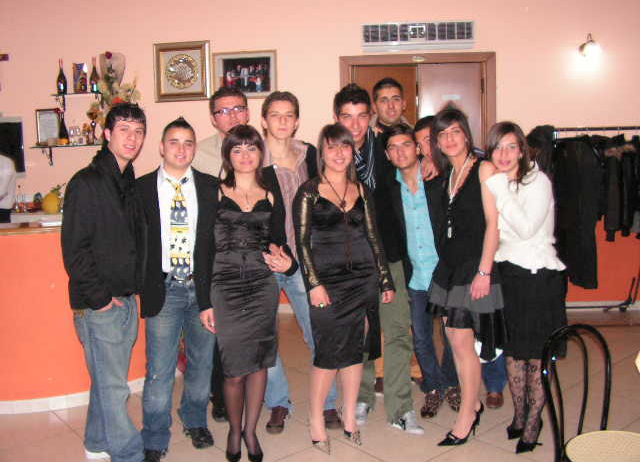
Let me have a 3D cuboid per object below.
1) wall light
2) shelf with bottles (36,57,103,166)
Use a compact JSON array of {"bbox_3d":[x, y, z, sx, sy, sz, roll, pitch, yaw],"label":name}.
[{"bbox_3d":[2.197,-1.521,5.504,0.168,0.190,0.180,-1,8,3],"label":"wall light"},{"bbox_3d":[-2.118,-1.027,5.786,0.611,0.904,0.200,-1,8,3],"label":"shelf with bottles"}]

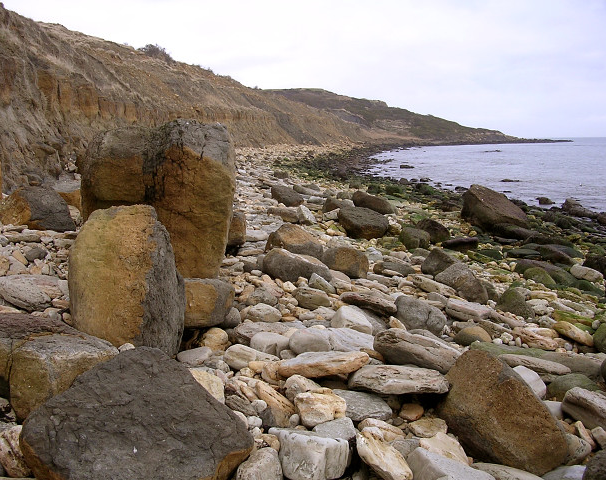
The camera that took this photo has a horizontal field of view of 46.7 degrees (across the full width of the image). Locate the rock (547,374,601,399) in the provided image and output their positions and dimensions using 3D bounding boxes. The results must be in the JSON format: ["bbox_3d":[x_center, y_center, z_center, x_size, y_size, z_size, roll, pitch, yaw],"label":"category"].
[{"bbox_3d":[1.723,0.941,4.476,0.307,0.159,0.230,1,8,10],"label":"rock"}]

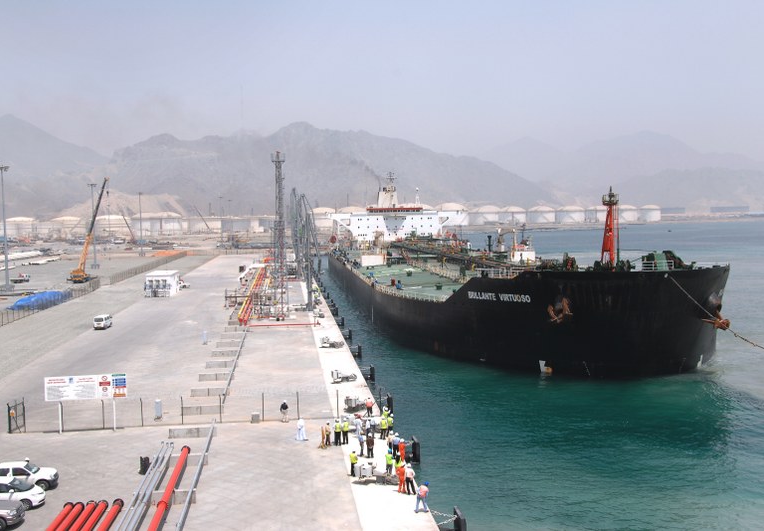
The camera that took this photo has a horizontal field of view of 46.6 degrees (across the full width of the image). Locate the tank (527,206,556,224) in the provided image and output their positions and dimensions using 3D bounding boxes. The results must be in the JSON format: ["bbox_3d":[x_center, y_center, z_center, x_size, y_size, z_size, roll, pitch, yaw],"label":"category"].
[{"bbox_3d":[231.350,-72.390,1285.000,40.000,25.500,40.000,-1,3,0],"label":"tank"}]

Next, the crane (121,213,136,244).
[{"bbox_3d":[-185.640,-26.950,650.000,12.000,24.000,4.000,-1,3,0],"label":"crane"}]

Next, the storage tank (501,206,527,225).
[{"bbox_3d":[187.890,-71.540,1275.000,40.000,25.500,40.000,-1,3,0],"label":"storage tank"}]

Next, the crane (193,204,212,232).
[{"bbox_3d":[-207.950,-53.960,1030.000,24.500,33.500,5.000,-1,3,0],"label":"crane"}]

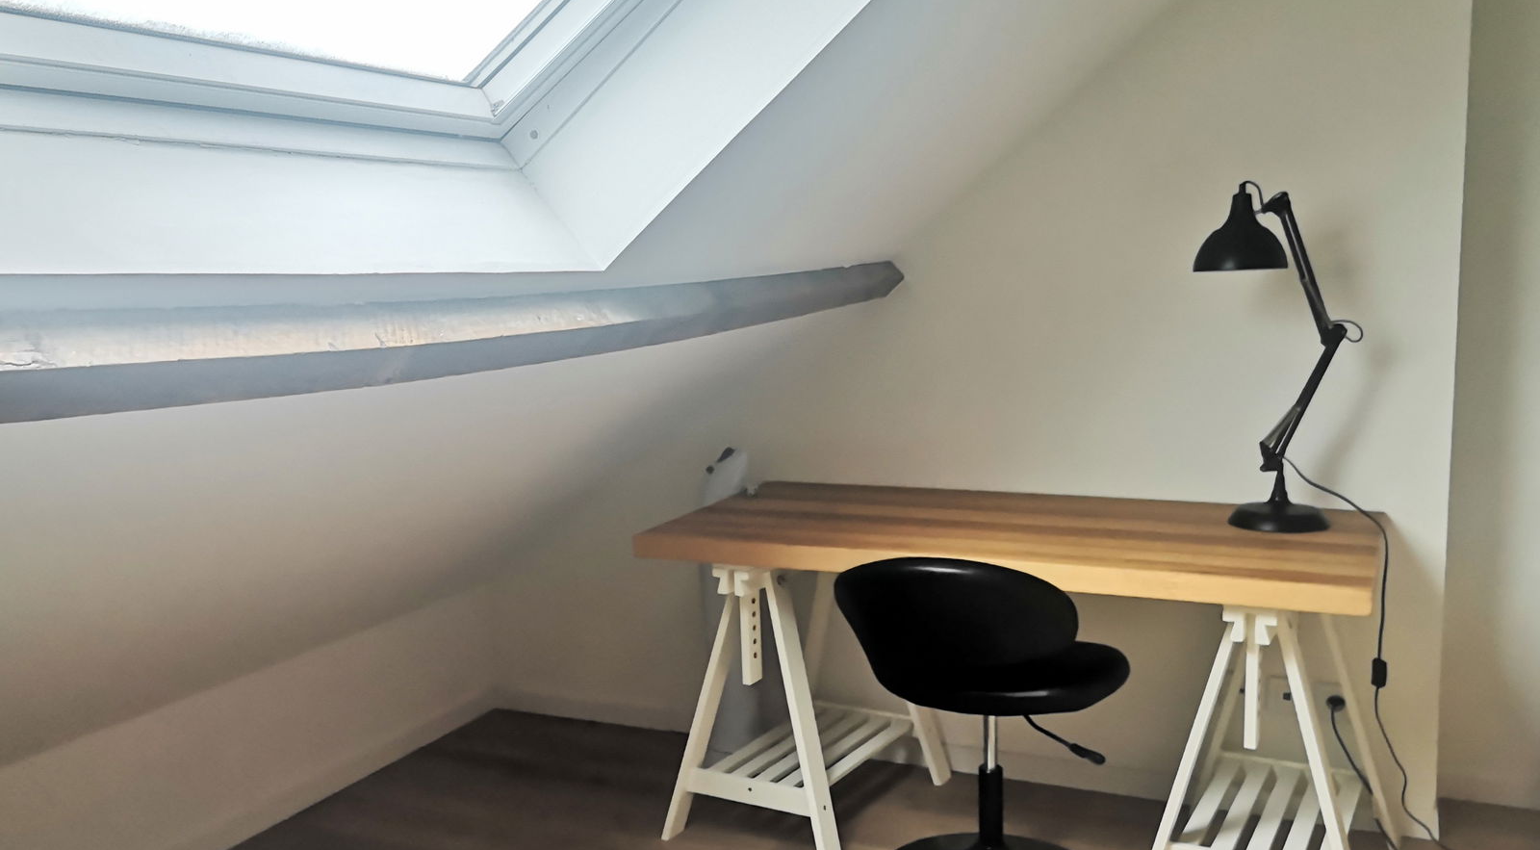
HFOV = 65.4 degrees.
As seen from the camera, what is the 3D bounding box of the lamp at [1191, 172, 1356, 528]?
[{"bbox_3d":[1.173,-0.167,2.802,0.349,0.802,0.230,1,7,26],"label":"lamp"}]

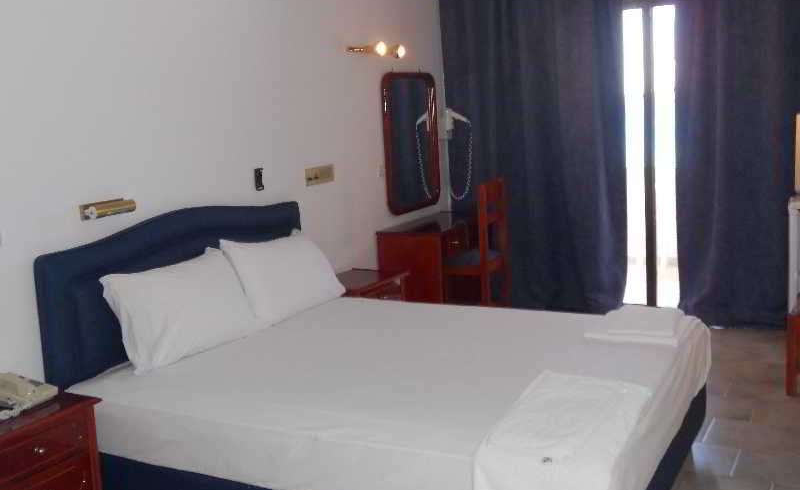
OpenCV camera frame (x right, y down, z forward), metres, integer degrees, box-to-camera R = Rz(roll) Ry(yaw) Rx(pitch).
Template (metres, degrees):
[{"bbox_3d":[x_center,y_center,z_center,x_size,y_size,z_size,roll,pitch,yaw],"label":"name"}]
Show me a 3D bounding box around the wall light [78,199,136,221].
[{"bbox_3d":[-1.169,-0.145,3.547,0.085,0.064,0.231,2,11,28],"label":"wall light"}]

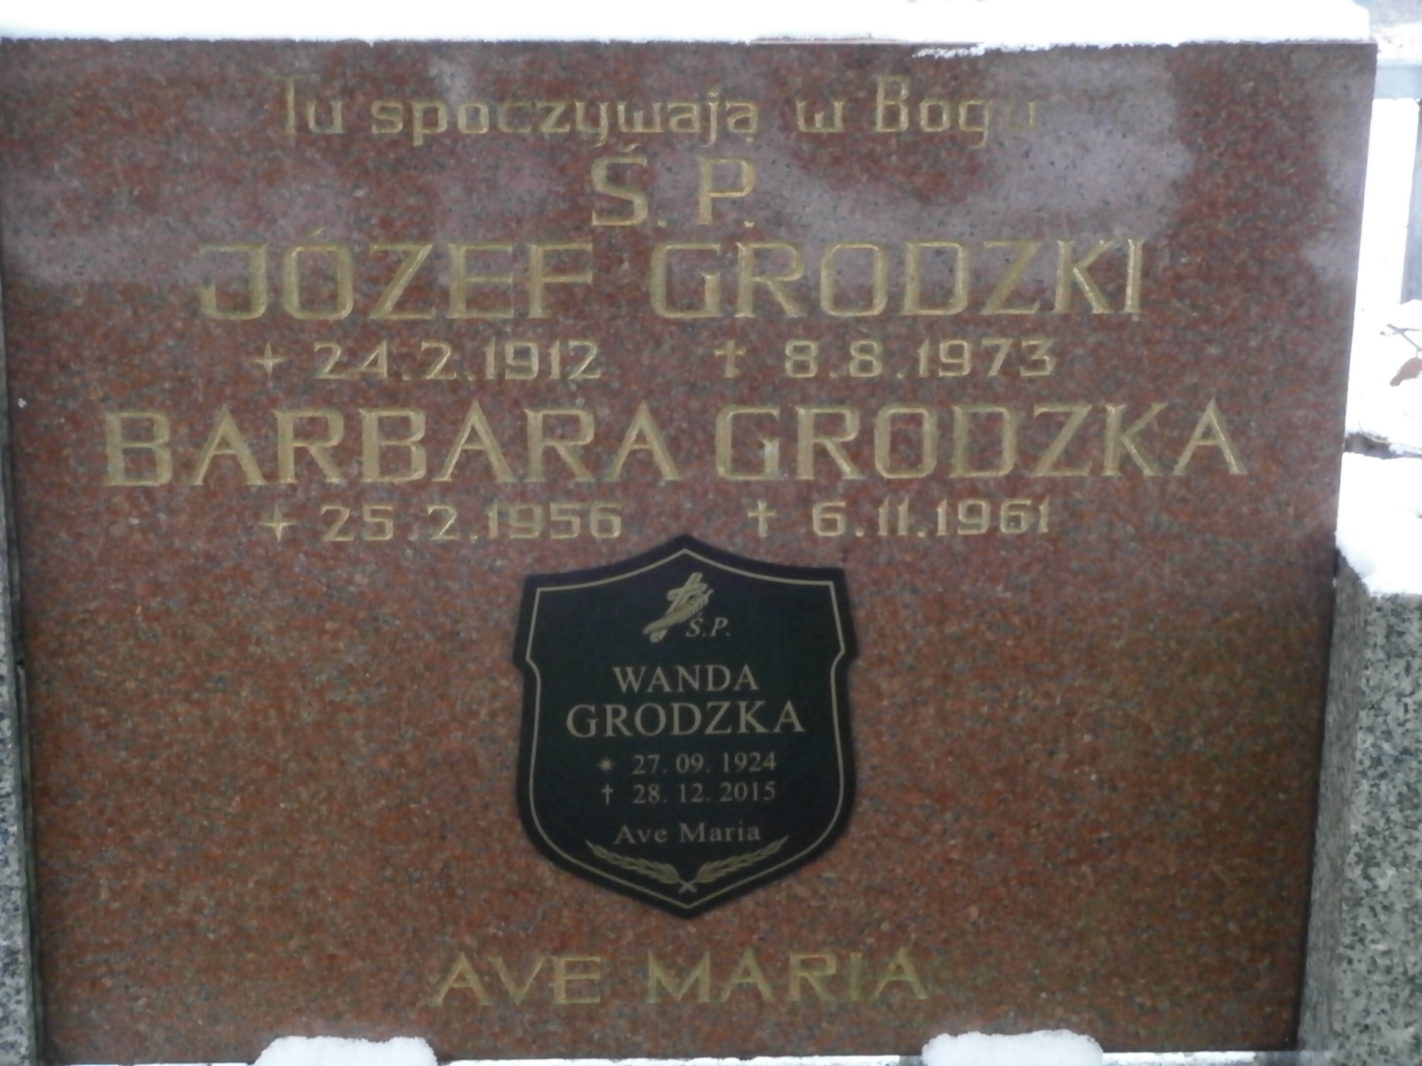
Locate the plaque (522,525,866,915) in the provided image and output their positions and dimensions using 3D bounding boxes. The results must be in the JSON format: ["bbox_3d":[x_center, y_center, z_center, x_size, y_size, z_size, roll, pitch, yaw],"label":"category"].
[{"bbox_3d":[-0.017,0.145,2.530,0.245,0.299,0.015,-2,20,-3],"label":"plaque"}]

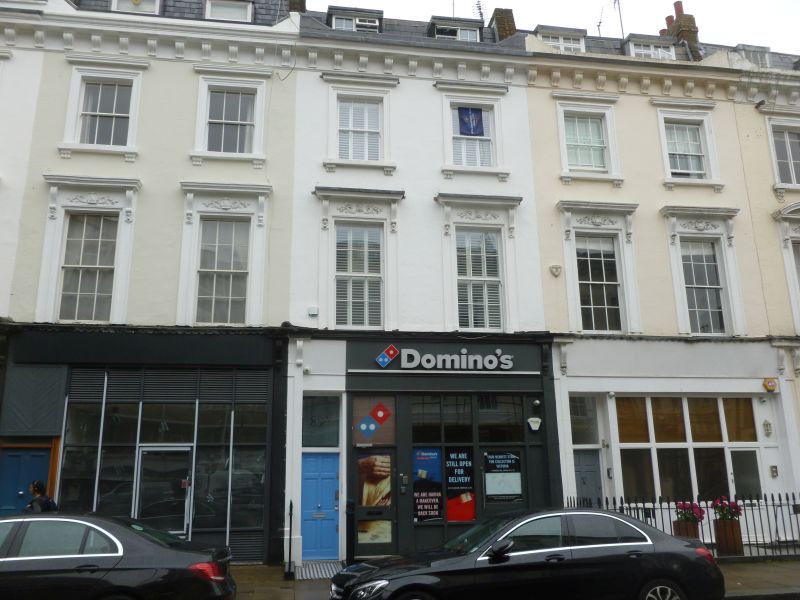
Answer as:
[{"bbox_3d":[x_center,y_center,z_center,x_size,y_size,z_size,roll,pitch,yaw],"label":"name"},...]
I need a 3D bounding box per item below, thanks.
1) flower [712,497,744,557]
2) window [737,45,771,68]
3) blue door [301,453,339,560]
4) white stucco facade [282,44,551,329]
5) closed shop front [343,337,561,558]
[{"bbox_3d":[6.192,4.270,12.216,0.410,1.060,0.390,1,-14,-9],"label":"flower"},{"bbox_3d":[9.805,-6.481,18.042,0.980,1.000,0.600,1,-14,-9],"label":"window"},{"bbox_3d":[-1.558,4.039,12.715,0.740,1.990,0.070,1,-14,-9],"label":"blue door"},{"bbox_3d":[0.433,-2.542,14.370,5.500,6.480,0.500,1,-14,-9],"label":"white stucco facade"},{"bbox_3d":[1.080,2.909,12.994,4.350,4.250,0.400,1,-14,-9],"label":"closed shop front"}]

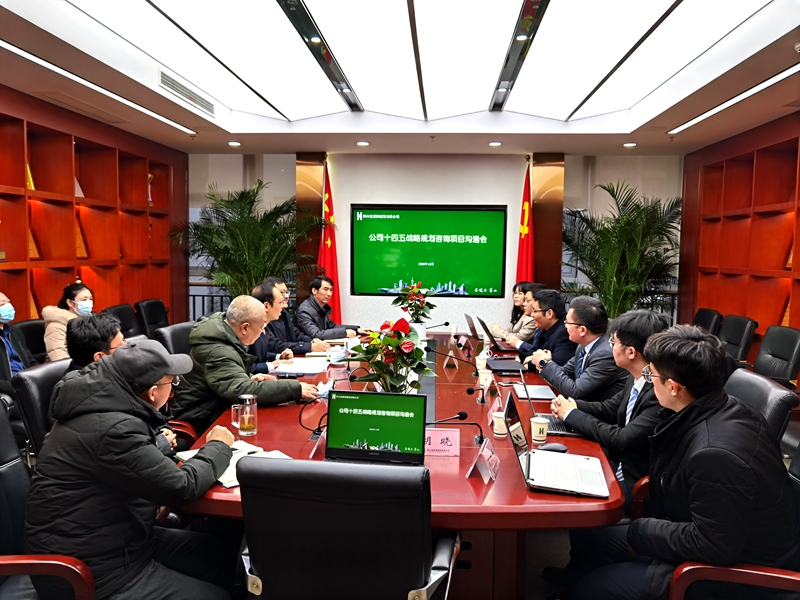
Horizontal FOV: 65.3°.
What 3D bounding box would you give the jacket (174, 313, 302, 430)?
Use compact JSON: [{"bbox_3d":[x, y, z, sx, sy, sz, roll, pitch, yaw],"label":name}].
[{"bbox_3d":[-0.875,0.426,3.360,0.720,0.700,0.580,0,4,-8],"label":"jacket"}]

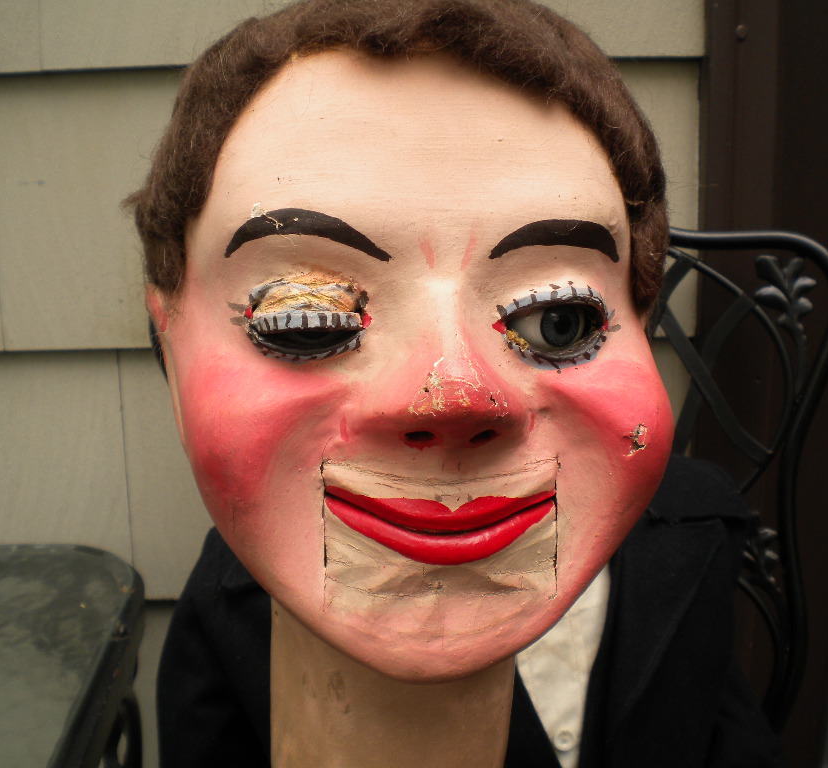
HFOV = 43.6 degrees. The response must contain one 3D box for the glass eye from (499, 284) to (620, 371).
[{"bbox_3d":[0.051,-0.021,0.378,0.041,0.030,0.024,-1,7,-16],"label":"glass eye"}]

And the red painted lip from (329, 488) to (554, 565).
[{"bbox_3d":[0.008,0.049,0.358,0.080,0.026,0.025,0,7,-13],"label":"red painted lip"}]

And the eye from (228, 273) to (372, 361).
[{"bbox_3d":[-0.041,-0.023,0.362,0.045,0.030,0.024,0,6,-10],"label":"eye"}]

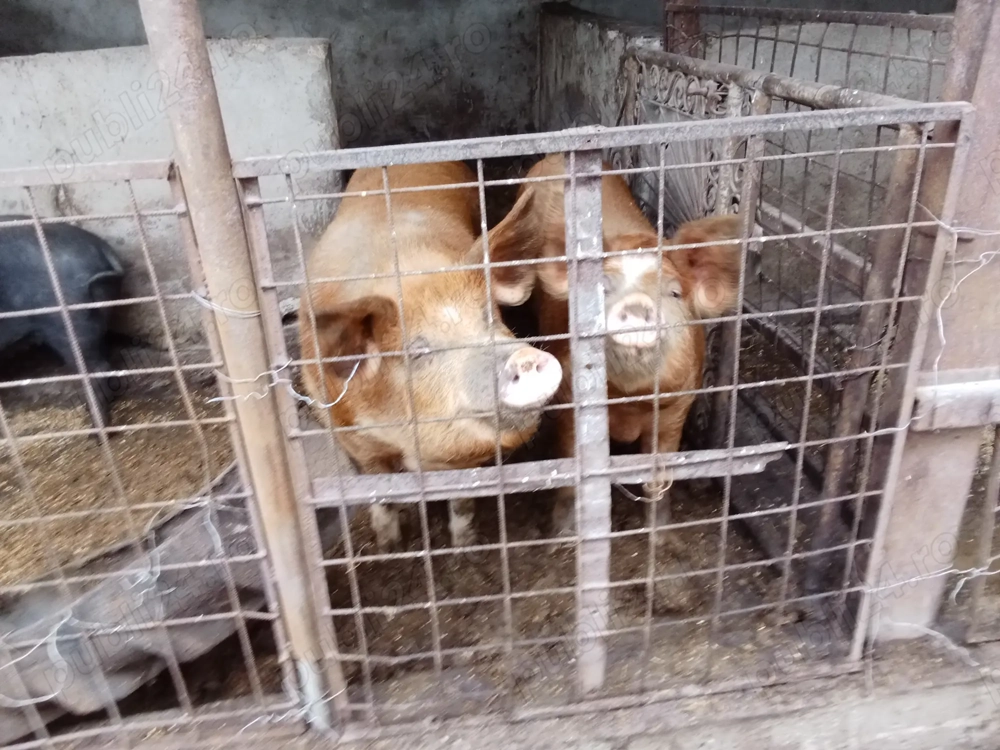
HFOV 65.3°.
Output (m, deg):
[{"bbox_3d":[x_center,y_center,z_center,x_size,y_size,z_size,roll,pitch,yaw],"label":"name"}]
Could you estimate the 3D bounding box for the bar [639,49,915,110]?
[{"bbox_3d":[0.484,-0.651,1.673,0.047,0.047,1.345,-6,26,-5],"label":"bar"}]

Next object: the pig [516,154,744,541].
[{"bbox_3d":[0.215,-0.110,1.802,0.392,0.717,1.154,-4,26,-1],"label":"pig"}]

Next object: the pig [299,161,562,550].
[{"bbox_3d":[-0.159,-0.055,1.748,0.437,0.706,1.266,-4,26,0],"label":"pig"}]

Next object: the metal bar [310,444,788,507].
[{"bbox_3d":[0.096,0.168,1.322,0.807,0.049,0.018,-4,25,-7],"label":"metal bar"}]

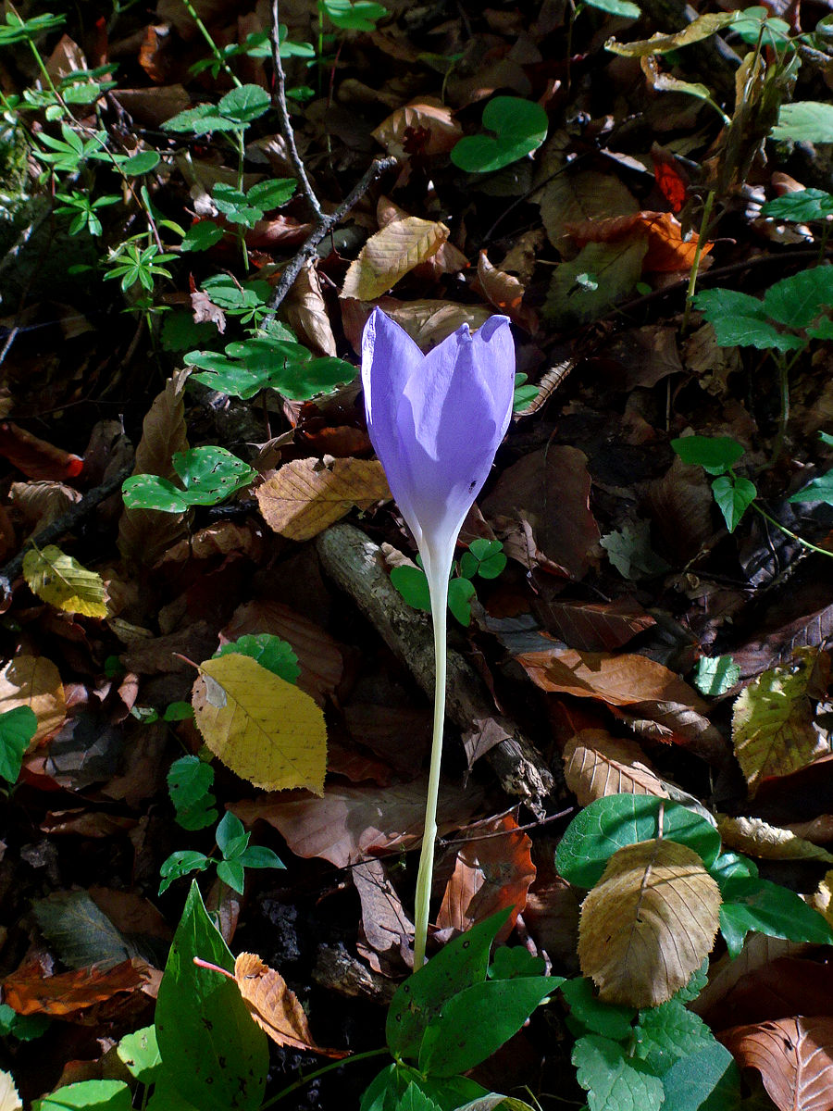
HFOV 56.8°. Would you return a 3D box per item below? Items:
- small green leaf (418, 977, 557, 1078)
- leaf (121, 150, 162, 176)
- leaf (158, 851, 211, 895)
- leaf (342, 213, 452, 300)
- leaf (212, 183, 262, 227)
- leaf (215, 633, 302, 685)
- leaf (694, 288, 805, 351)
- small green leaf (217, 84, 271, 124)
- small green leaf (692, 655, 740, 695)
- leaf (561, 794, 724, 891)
[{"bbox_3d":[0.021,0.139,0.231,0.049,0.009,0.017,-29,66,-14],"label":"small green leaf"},{"bbox_3d":[-0.190,-0.272,0.535,0.030,0.005,0.023,-39,69,-19],"label":"leaf"},{"bbox_3d":[-0.080,0.107,0.263,0.019,0.006,0.010,-20,53,-16],"label":"leaf"},{"bbox_3d":[-0.015,-0.170,0.440,0.078,0.012,0.043,-37,70,-16],"label":"leaf"},{"bbox_3d":[-0.117,-0.226,0.495,0.022,0.007,0.042,-34,74,-12],"label":"leaf"},{"bbox_3d":[-0.067,0.046,0.320,0.038,0.006,0.031,3,54,2],"label":"leaf"},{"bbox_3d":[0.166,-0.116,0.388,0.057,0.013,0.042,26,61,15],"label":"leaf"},{"bbox_3d":[-0.096,-0.253,0.430,0.028,0.008,0.032,4,66,2],"label":"small green leaf"},{"bbox_3d":[0.124,0.049,0.317,0.019,0.006,0.019,7,55,5],"label":"small green leaf"},{"bbox_3d":[0.075,0.099,0.259,0.056,0.012,0.039,4,52,3],"label":"leaf"}]

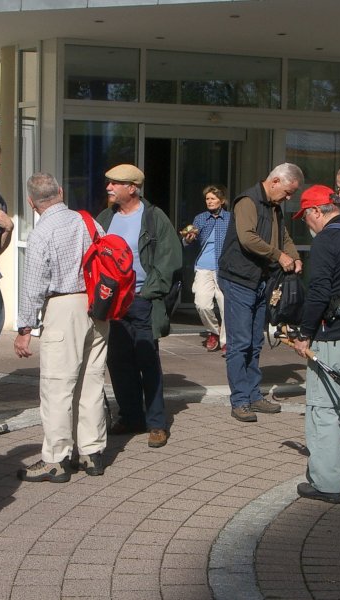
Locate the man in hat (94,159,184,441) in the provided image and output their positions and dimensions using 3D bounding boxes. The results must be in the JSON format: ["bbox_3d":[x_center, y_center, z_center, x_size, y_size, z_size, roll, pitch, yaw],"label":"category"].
[{"bbox_3d":[-0.191,0.013,7.323,0.550,1.766,0.400,3,6,25],"label":"man in hat"}]

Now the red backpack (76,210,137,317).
[{"bbox_3d":[-0.324,-0.175,5.920,0.240,0.510,0.300,5,6,37],"label":"red backpack"}]

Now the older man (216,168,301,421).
[{"bbox_3d":[0.633,-0.064,7.924,0.520,1.770,0.500,4,6,25],"label":"older man"}]

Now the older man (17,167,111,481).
[{"bbox_3d":[-0.595,0.150,6.210,0.510,1.677,0.400,-3,7,-38],"label":"older man"}]

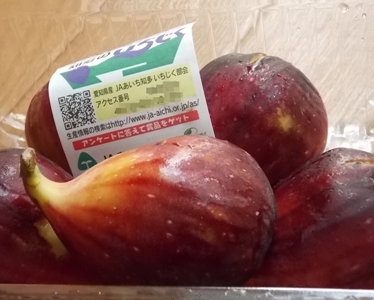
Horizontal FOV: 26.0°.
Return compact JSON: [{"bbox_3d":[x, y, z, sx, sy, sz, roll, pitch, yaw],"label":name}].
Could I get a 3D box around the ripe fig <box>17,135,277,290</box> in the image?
[{"bbox_3d":[-0.013,0.021,0.300,0.096,0.056,0.057,11,73,-14],"label":"ripe fig"}]

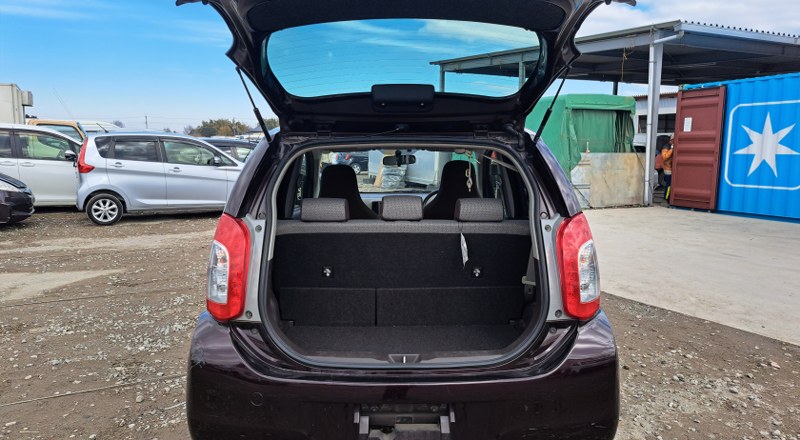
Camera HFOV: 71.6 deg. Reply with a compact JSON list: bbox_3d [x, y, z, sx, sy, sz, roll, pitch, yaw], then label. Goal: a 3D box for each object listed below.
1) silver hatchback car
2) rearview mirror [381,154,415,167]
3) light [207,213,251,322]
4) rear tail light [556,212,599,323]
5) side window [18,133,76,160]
[{"bbox_3d":[-4.173,-0.832,10.628,3.420,1.620,1.500,-2,8,-18],"label":"silver hatchback car"},{"bbox_3d":[-0.002,-0.422,3.948,0.240,0.075,0.060,-2,7,-12],"label":"rearview mirror"},{"bbox_3d":[-0.643,0.173,2.069,0.175,0.380,0.240,0,7,-1],"label":"light"},{"bbox_3d":[0.669,0.173,2.069,0.175,0.380,0.240,0,7,-1],"label":"rear tail light"},{"bbox_3d":[-7.084,-1.461,11.100,1.020,0.530,0.120,-2,8,-16],"label":"side window"}]

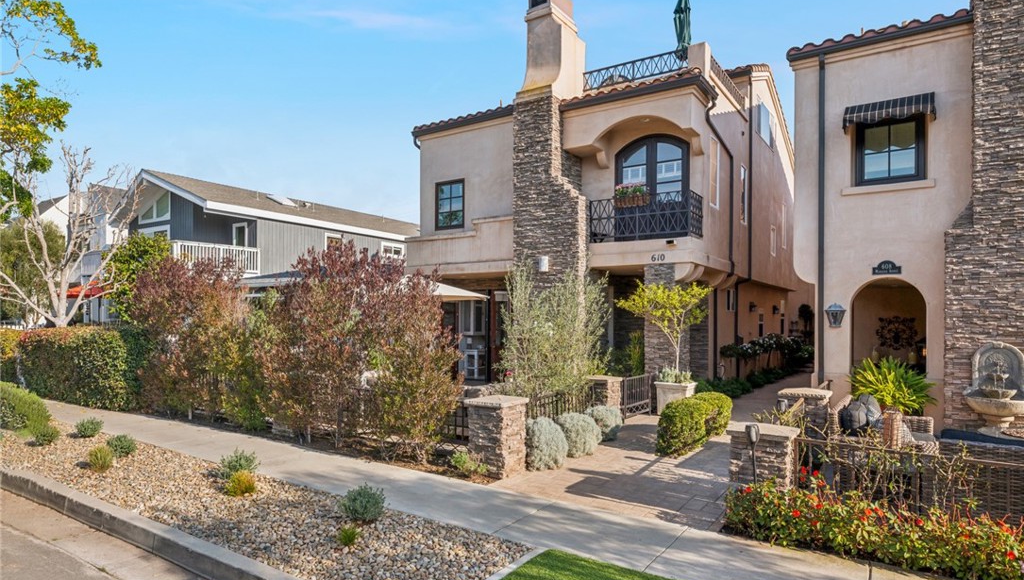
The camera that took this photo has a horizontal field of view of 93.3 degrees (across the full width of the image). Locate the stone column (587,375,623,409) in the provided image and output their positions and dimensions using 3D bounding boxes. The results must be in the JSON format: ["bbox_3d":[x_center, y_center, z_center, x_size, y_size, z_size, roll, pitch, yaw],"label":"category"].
[{"bbox_3d":[1.928,2.407,10.316,0.640,1.020,0.640,-1,-2,36],"label":"stone column"}]

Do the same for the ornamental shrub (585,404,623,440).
[{"bbox_3d":[1.720,2.470,9.050,0.660,0.600,0.660,0,-2,0],"label":"ornamental shrub"}]

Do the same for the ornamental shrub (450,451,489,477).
[{"bbox_3d":[-0.587,2.357,6.677,0.480,0.310,0.440,-1,-2,33],"label":"ornamental shrub"}]

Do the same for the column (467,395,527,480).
[{"bbox_3d":[-0.204,2.091,6.950,0.640,1.020,0.640,-1,-2,36],"label":"column"}]

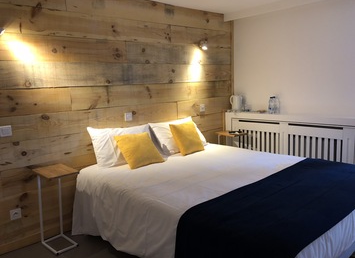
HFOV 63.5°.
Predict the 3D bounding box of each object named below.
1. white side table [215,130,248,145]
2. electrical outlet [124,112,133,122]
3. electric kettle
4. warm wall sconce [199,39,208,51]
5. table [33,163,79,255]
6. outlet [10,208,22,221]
[{"bbox_3d":[0.724,0.385,3.854,0.245,0.665,0.400,-9,11,-39],"label":"white side table"},{"bbox_3d":[-0.511,-0.129,3.022,0.084,0.084,0.012,-9,11,-39],"label":"electrical outlet"},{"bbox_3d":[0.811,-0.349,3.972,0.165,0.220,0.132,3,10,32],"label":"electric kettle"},{"bbox_3d":[0.315,-1.043,3.548,0.085,0.120,0.110,-9,11,-39],"label":"warm wall sconce"},{"bbox_3d":[-1.013,0.672,2.444,0.245,0.665,0.400,-11,12,-44],"label":"table"},{"bbox_3d":[-1.357,0.715,2.412,0.084,0.084,0.012,-9,11,-39],"label":"outlet"}]

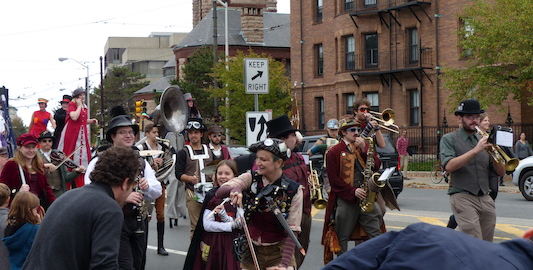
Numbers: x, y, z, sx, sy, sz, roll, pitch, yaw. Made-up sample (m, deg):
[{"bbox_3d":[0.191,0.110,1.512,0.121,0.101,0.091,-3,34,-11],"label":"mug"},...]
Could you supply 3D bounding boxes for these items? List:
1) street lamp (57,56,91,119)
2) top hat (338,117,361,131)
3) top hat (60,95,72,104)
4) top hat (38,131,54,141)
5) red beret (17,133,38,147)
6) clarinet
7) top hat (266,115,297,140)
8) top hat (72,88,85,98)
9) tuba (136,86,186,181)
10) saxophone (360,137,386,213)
[{"bbox_3d":[-17.810,-2.595,78.529,2.750,9.000,0.350,-1,0,-22],"label":"street lamp"},{"bbox_3d":[0.851,-0.107,8.600,0.280,0.140,0.250,-6,2,44],"label":"top hat"},{"bbox_3d":[-3.759,-0.665,16.000,0.270,0.150,0.290,-1,0,-6],"label":"top hat"},{"bbox_3d":[-3.142,0.016,12.100,0.260,0.130,0.290,-1,0,-11],"label":"top hat"},{"bbox_3d":[-2.511,0.058,8.900,0.240,0.130,0.270,-5,1,-23],"label":"red beret"},{"bbox_3d":[-1.030,0.481,6.900,0.080,0.660,0.085,3,-20,-11],"label":"clarinet"},{"bbox_3d":[0.137,-0.069,7.500,0.295,0.175,0.260,-16,0,3],"label":"top hat"},{"bbox_3d":[-3.355,-0.750,15.200,0.280,0.140,0.250,-16,0,31],"label":"top hat"},{"bbox_3d":[-1.431,-0.021,11.600,0.780,1.280,0.700,-2,0,36],"label":"tuba"},{"bbox_3d":[1.044,0.387,8.300,0.340,0.750,0.200,2,-4,40],"label":"saxophone"}]

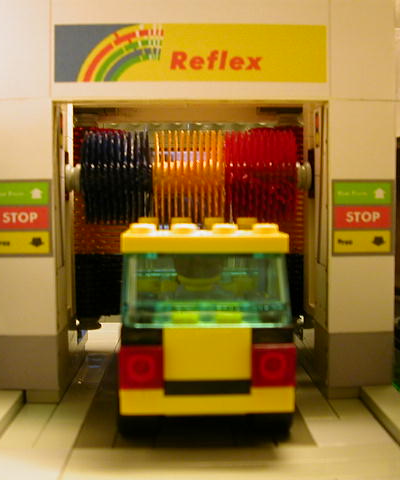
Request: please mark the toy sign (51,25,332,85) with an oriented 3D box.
[{"bbox_3d":[-0.002,-0.043,0.158,0.063,0.013,0.002,0,4,-1],"label":"toy sign"}]

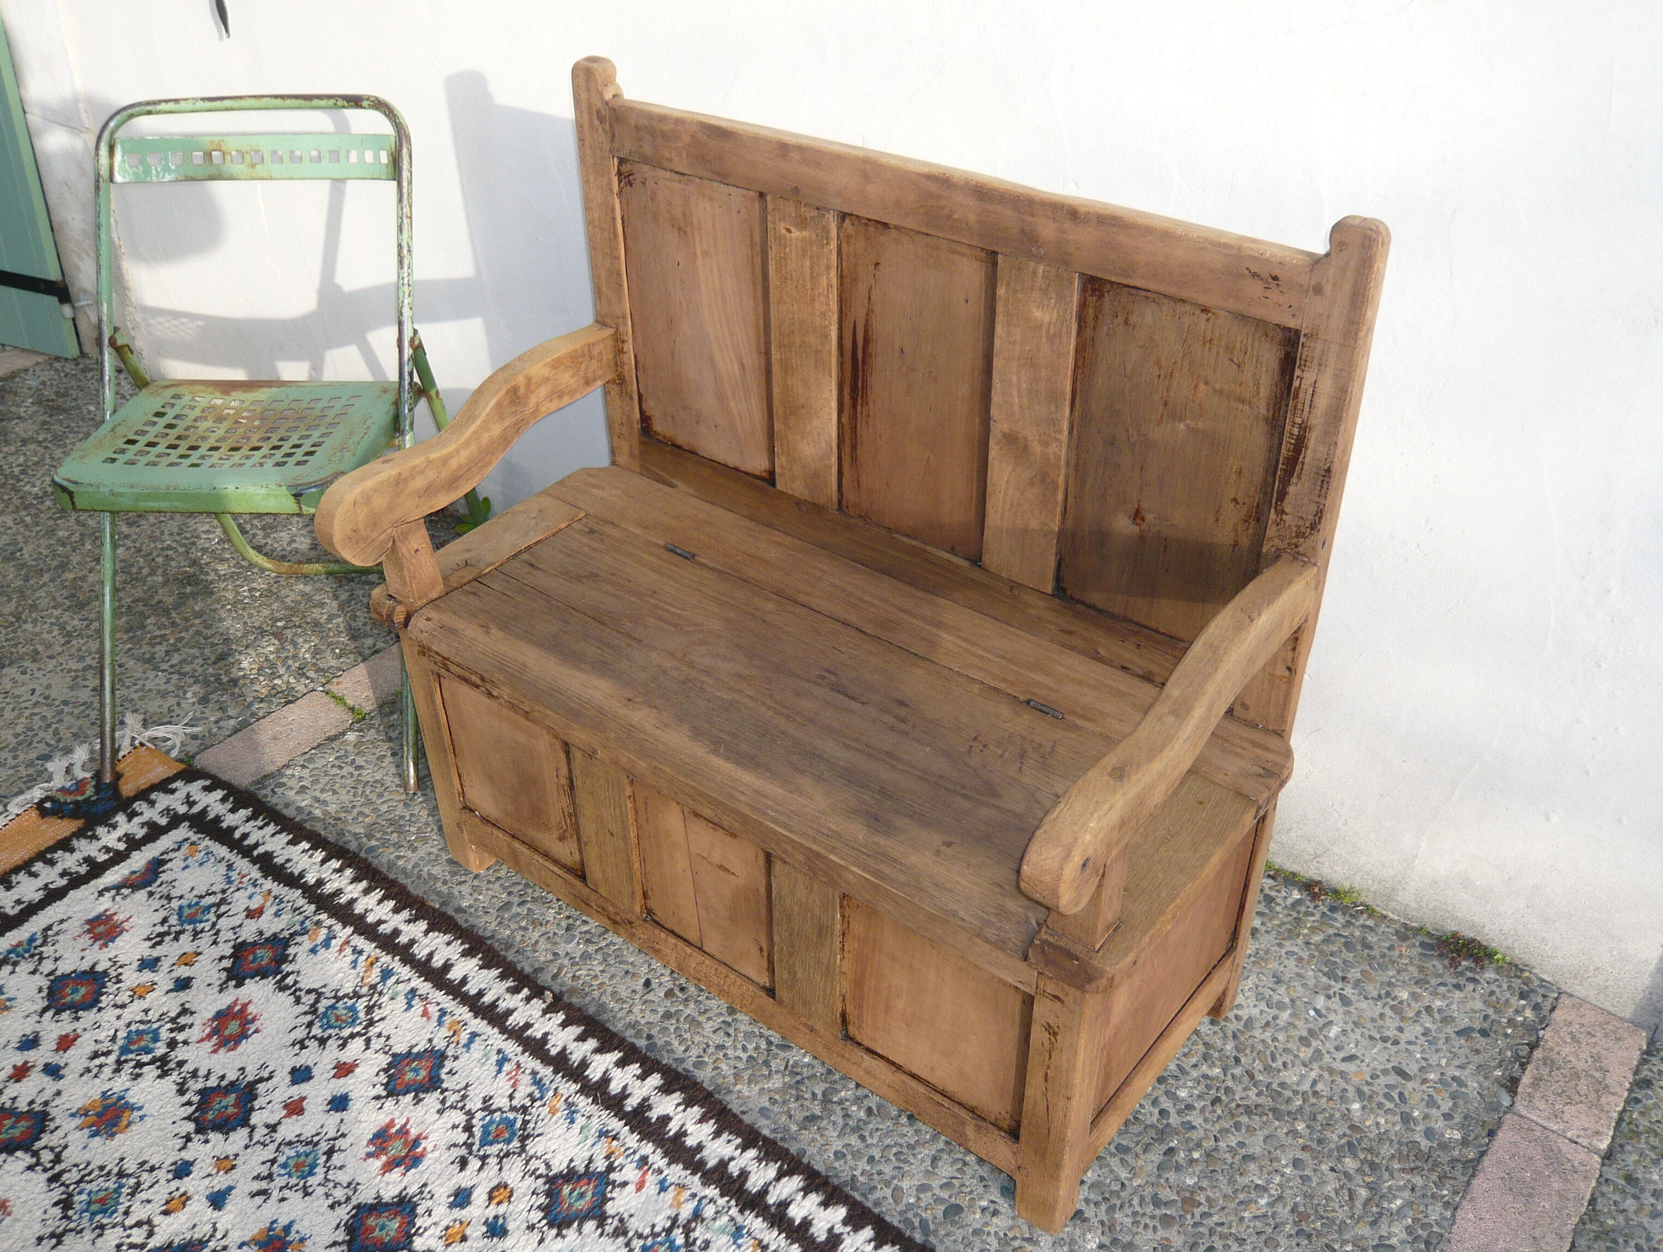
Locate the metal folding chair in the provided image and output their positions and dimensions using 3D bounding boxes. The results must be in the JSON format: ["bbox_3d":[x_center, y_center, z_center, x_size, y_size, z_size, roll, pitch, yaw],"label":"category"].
[{"bbox_3d":[-0.829,-0.279,2.253,0.461,0.850,0.592,1,34,3],"label":"metal folding chair"}]

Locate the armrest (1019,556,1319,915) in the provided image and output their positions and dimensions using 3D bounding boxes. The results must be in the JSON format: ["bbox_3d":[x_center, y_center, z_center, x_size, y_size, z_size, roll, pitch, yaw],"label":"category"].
[{"bbox_3d":[0.313,0.089,1.427,0.059,0.147,0.461,23,41,31],"label":"armrest"}]

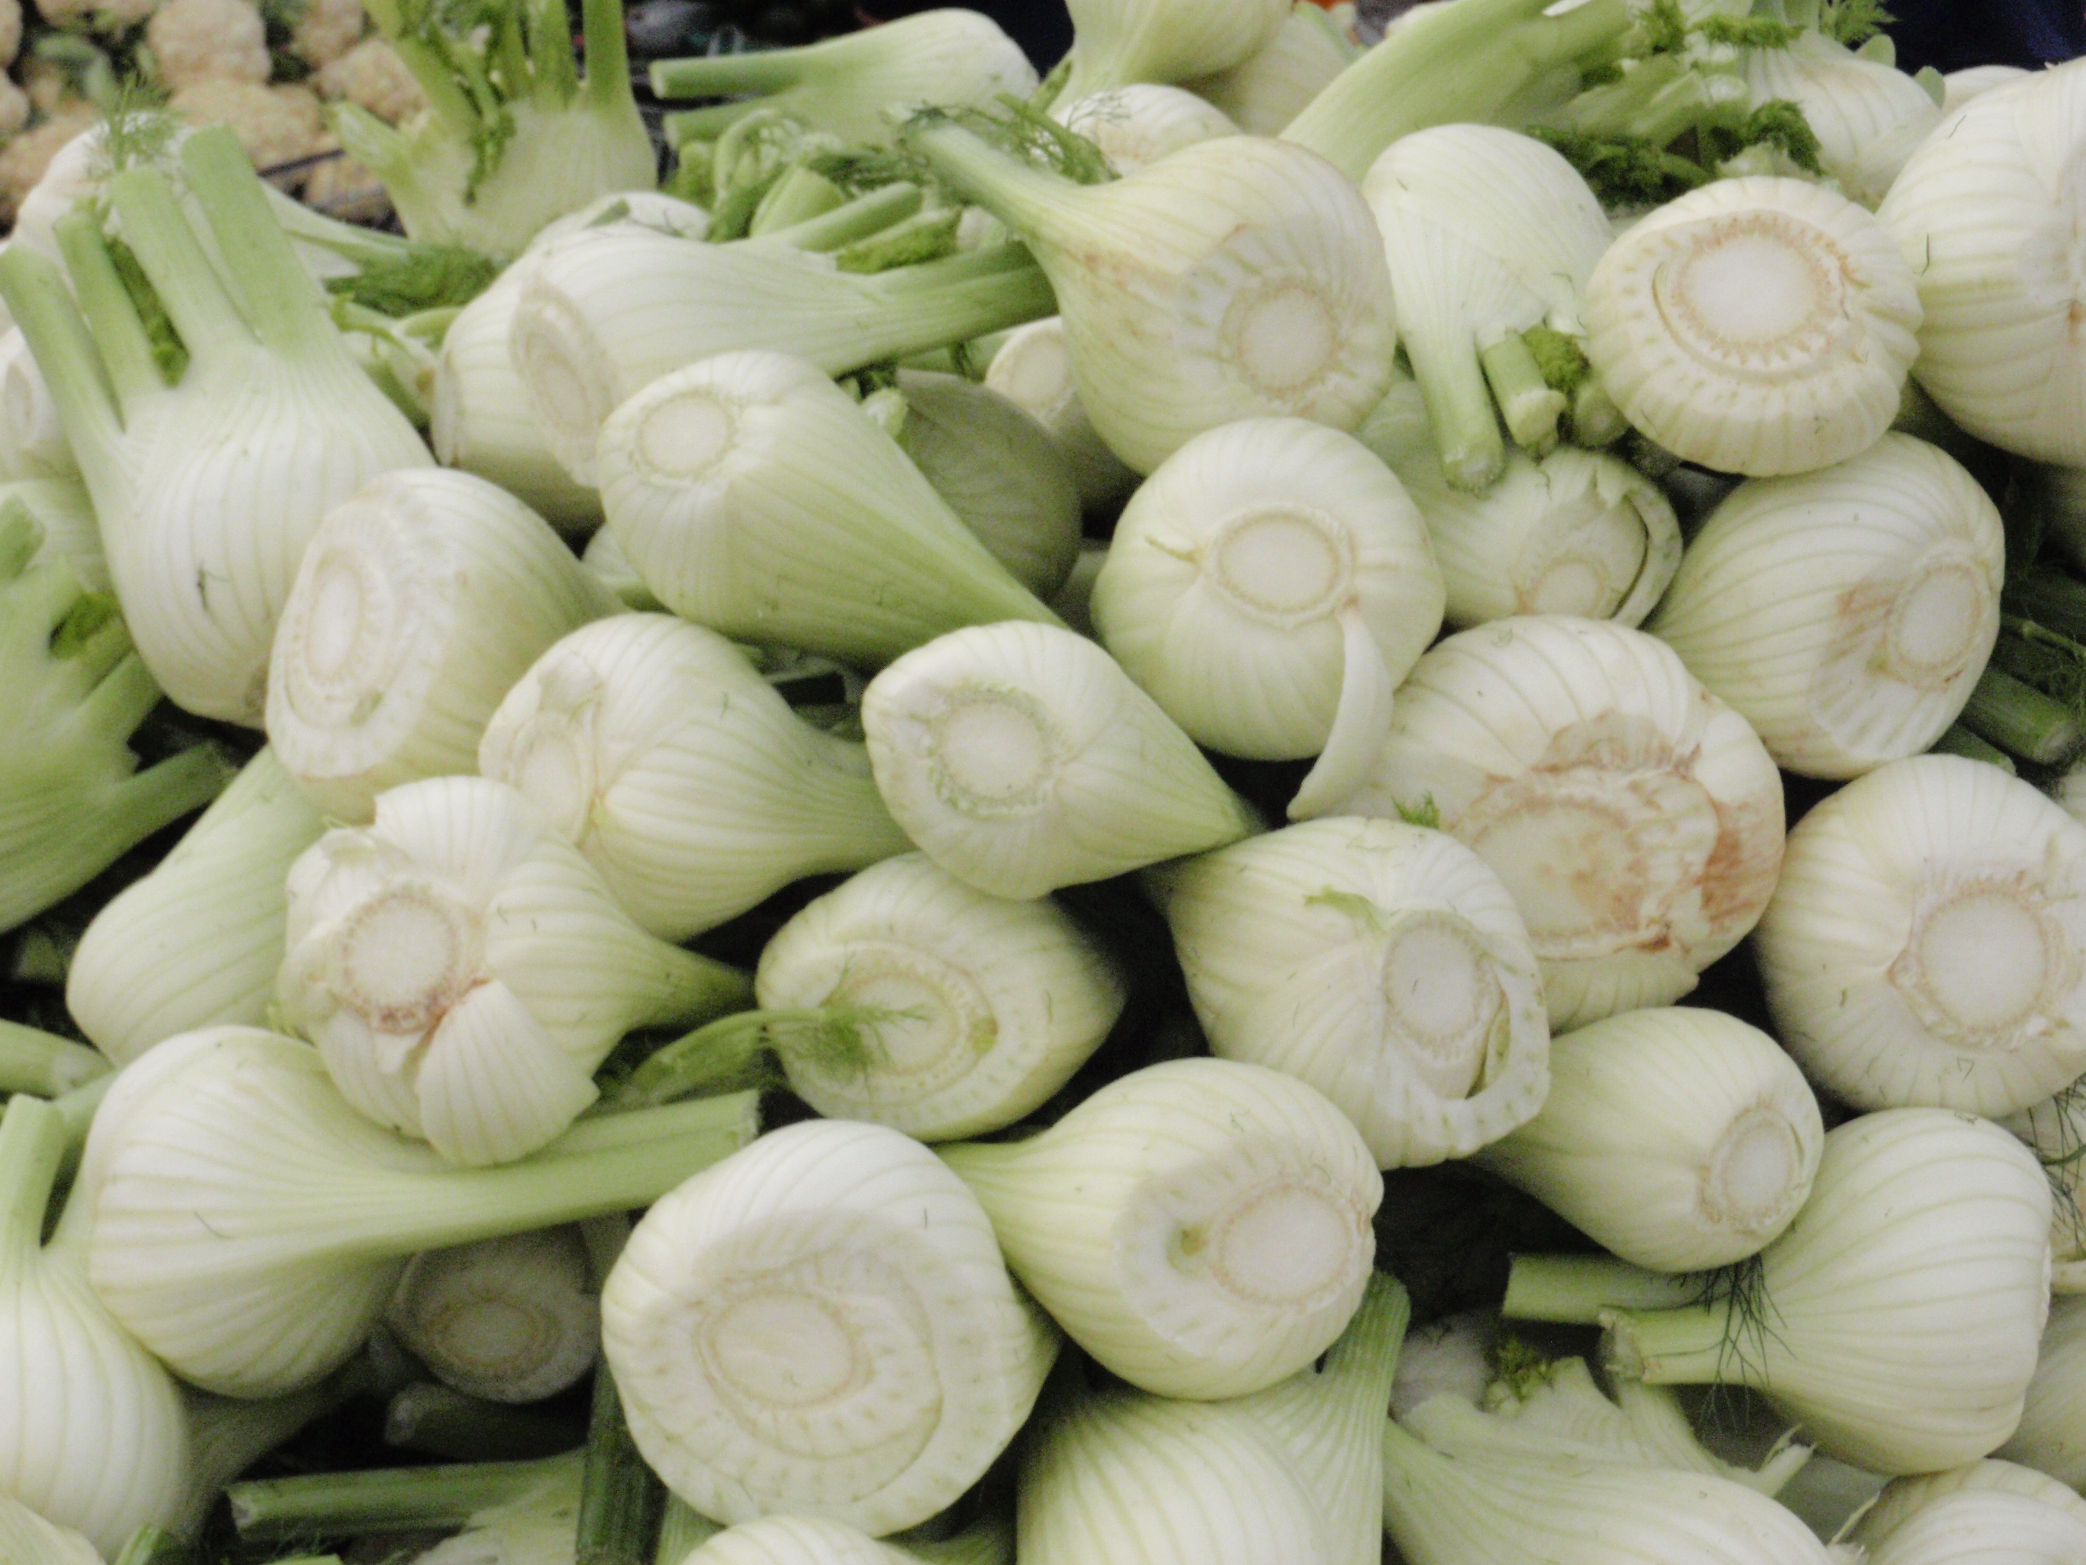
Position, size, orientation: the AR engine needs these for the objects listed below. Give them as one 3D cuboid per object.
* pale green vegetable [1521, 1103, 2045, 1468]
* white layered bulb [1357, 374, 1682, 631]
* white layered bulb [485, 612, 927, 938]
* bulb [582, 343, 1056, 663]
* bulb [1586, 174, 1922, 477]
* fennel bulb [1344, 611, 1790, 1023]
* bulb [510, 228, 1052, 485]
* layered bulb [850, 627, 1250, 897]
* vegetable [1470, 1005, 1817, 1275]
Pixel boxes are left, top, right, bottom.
[{"bbox_3d":[0.186,0.130,1.060,0.138,0.092,0.078,-4,0,-6],"label":"pale green vegetable"},{"bbox_3d":[0.127,-0.081,1.170,0.072,0.077,0.113,-27,39,-27],"label":"white layered bulb"},{"bbox_3d":[-0.086,0.001,1.130,0.135,0.088,0.080,8,-4,-30],"label":"white layered bulb"},{"bbox_3d":[-0.060,-0.070,1.201,0.147,0.084,0.081,24,2,-40],"label":"bulb"},{"bbox_3d":[0.210,-0.128,1.247,0.098,0.114,0.089,6,67,9],"label":"bulb"},{"bbox_3d":[0.138,0.005,1.133,0.114,0.109,0.128,-30,24,6],"label":"fennel bulb"},{"bbox_3d":[-0.071,-0.119,1.170,0.158,0.073,0.070,-8,3,-23],"label":"bulb"},{"bbox_3d":[0.006,-0.002,1.151,0.076,0.076,0.123,16,0,41],"label":"layered bulb"},{"bbox_3d":[0.154,0.092,1.100,0.065,0.069,0.110,0,3,-43],"label":"vegetable"}]

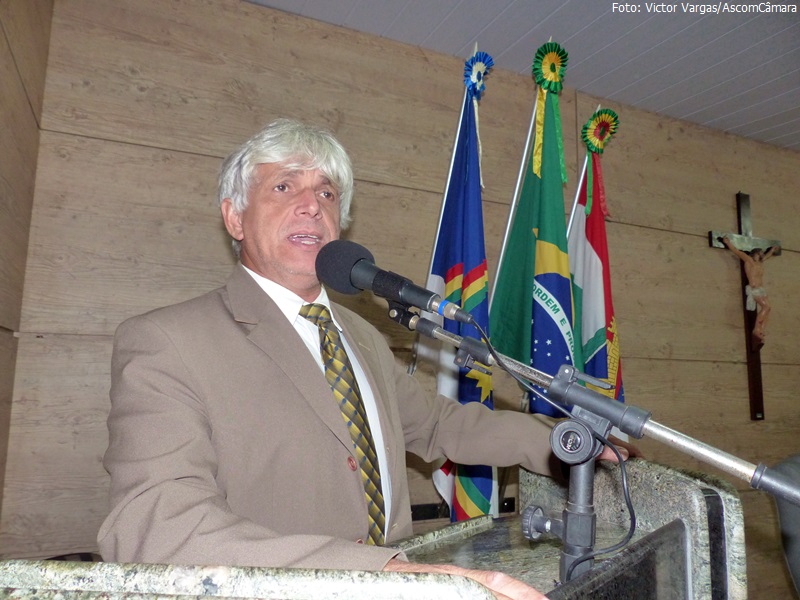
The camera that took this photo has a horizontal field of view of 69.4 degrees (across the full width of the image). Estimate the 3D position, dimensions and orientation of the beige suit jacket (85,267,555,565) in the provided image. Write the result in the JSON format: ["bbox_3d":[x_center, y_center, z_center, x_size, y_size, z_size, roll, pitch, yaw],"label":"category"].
[{"bbox_3d":[-0.025,0.305,0.920,0.790,0.730,0.460,8,-11,-44],"label":"beige suit jacket"}]

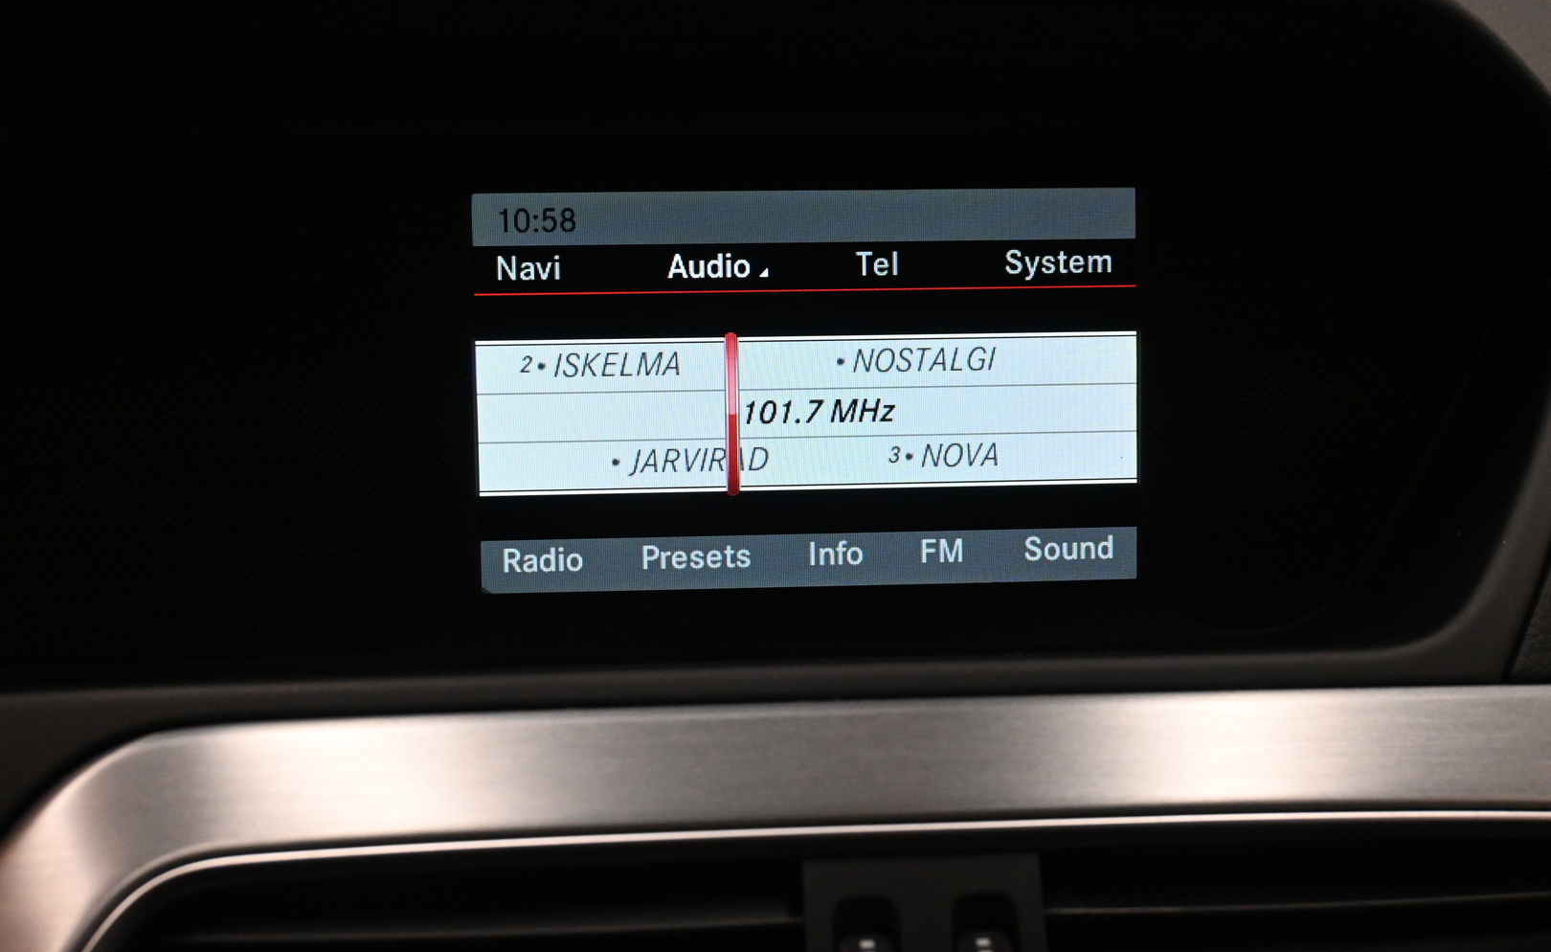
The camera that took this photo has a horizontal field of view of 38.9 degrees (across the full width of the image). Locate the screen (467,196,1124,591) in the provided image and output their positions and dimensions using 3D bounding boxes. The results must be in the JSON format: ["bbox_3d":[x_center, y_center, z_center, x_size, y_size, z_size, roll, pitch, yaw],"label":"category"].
[{"bbox_3d":[0.006,-0.017,0.424,0.126,0.076,0.012,-1,4,-4],"label":"screen"}]

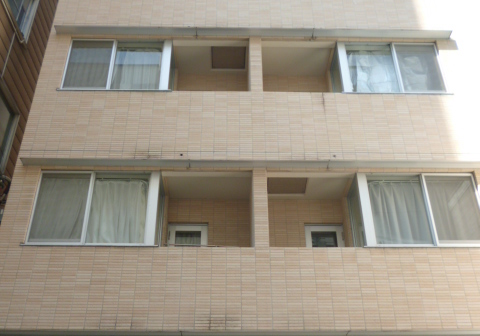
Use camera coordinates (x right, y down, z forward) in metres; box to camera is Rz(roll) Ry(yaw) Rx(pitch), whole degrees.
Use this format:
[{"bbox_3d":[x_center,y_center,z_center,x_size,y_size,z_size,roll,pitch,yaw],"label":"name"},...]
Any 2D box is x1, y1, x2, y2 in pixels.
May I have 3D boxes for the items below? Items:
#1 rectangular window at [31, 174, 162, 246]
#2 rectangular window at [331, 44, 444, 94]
[{"bbox_3d":[-2.088,0.591,7.526,1.783,1.181,0.120,0,-32,-1],"label":"rectangular window"},{"bbox_3d":[2.656,-1.757,9.125,1.770,1.181,0.120,0,-32,-1],"label":"rectangular window"}]

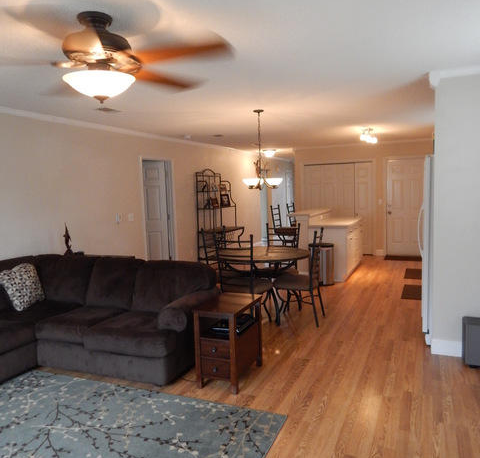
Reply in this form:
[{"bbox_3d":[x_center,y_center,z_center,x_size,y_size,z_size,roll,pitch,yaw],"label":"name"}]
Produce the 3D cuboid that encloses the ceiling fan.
[{"bbox_3d":[-0.713,-0.839,2.047,1.330,0.430,1.330,0,6,24],"label":"ceiling fan"}]

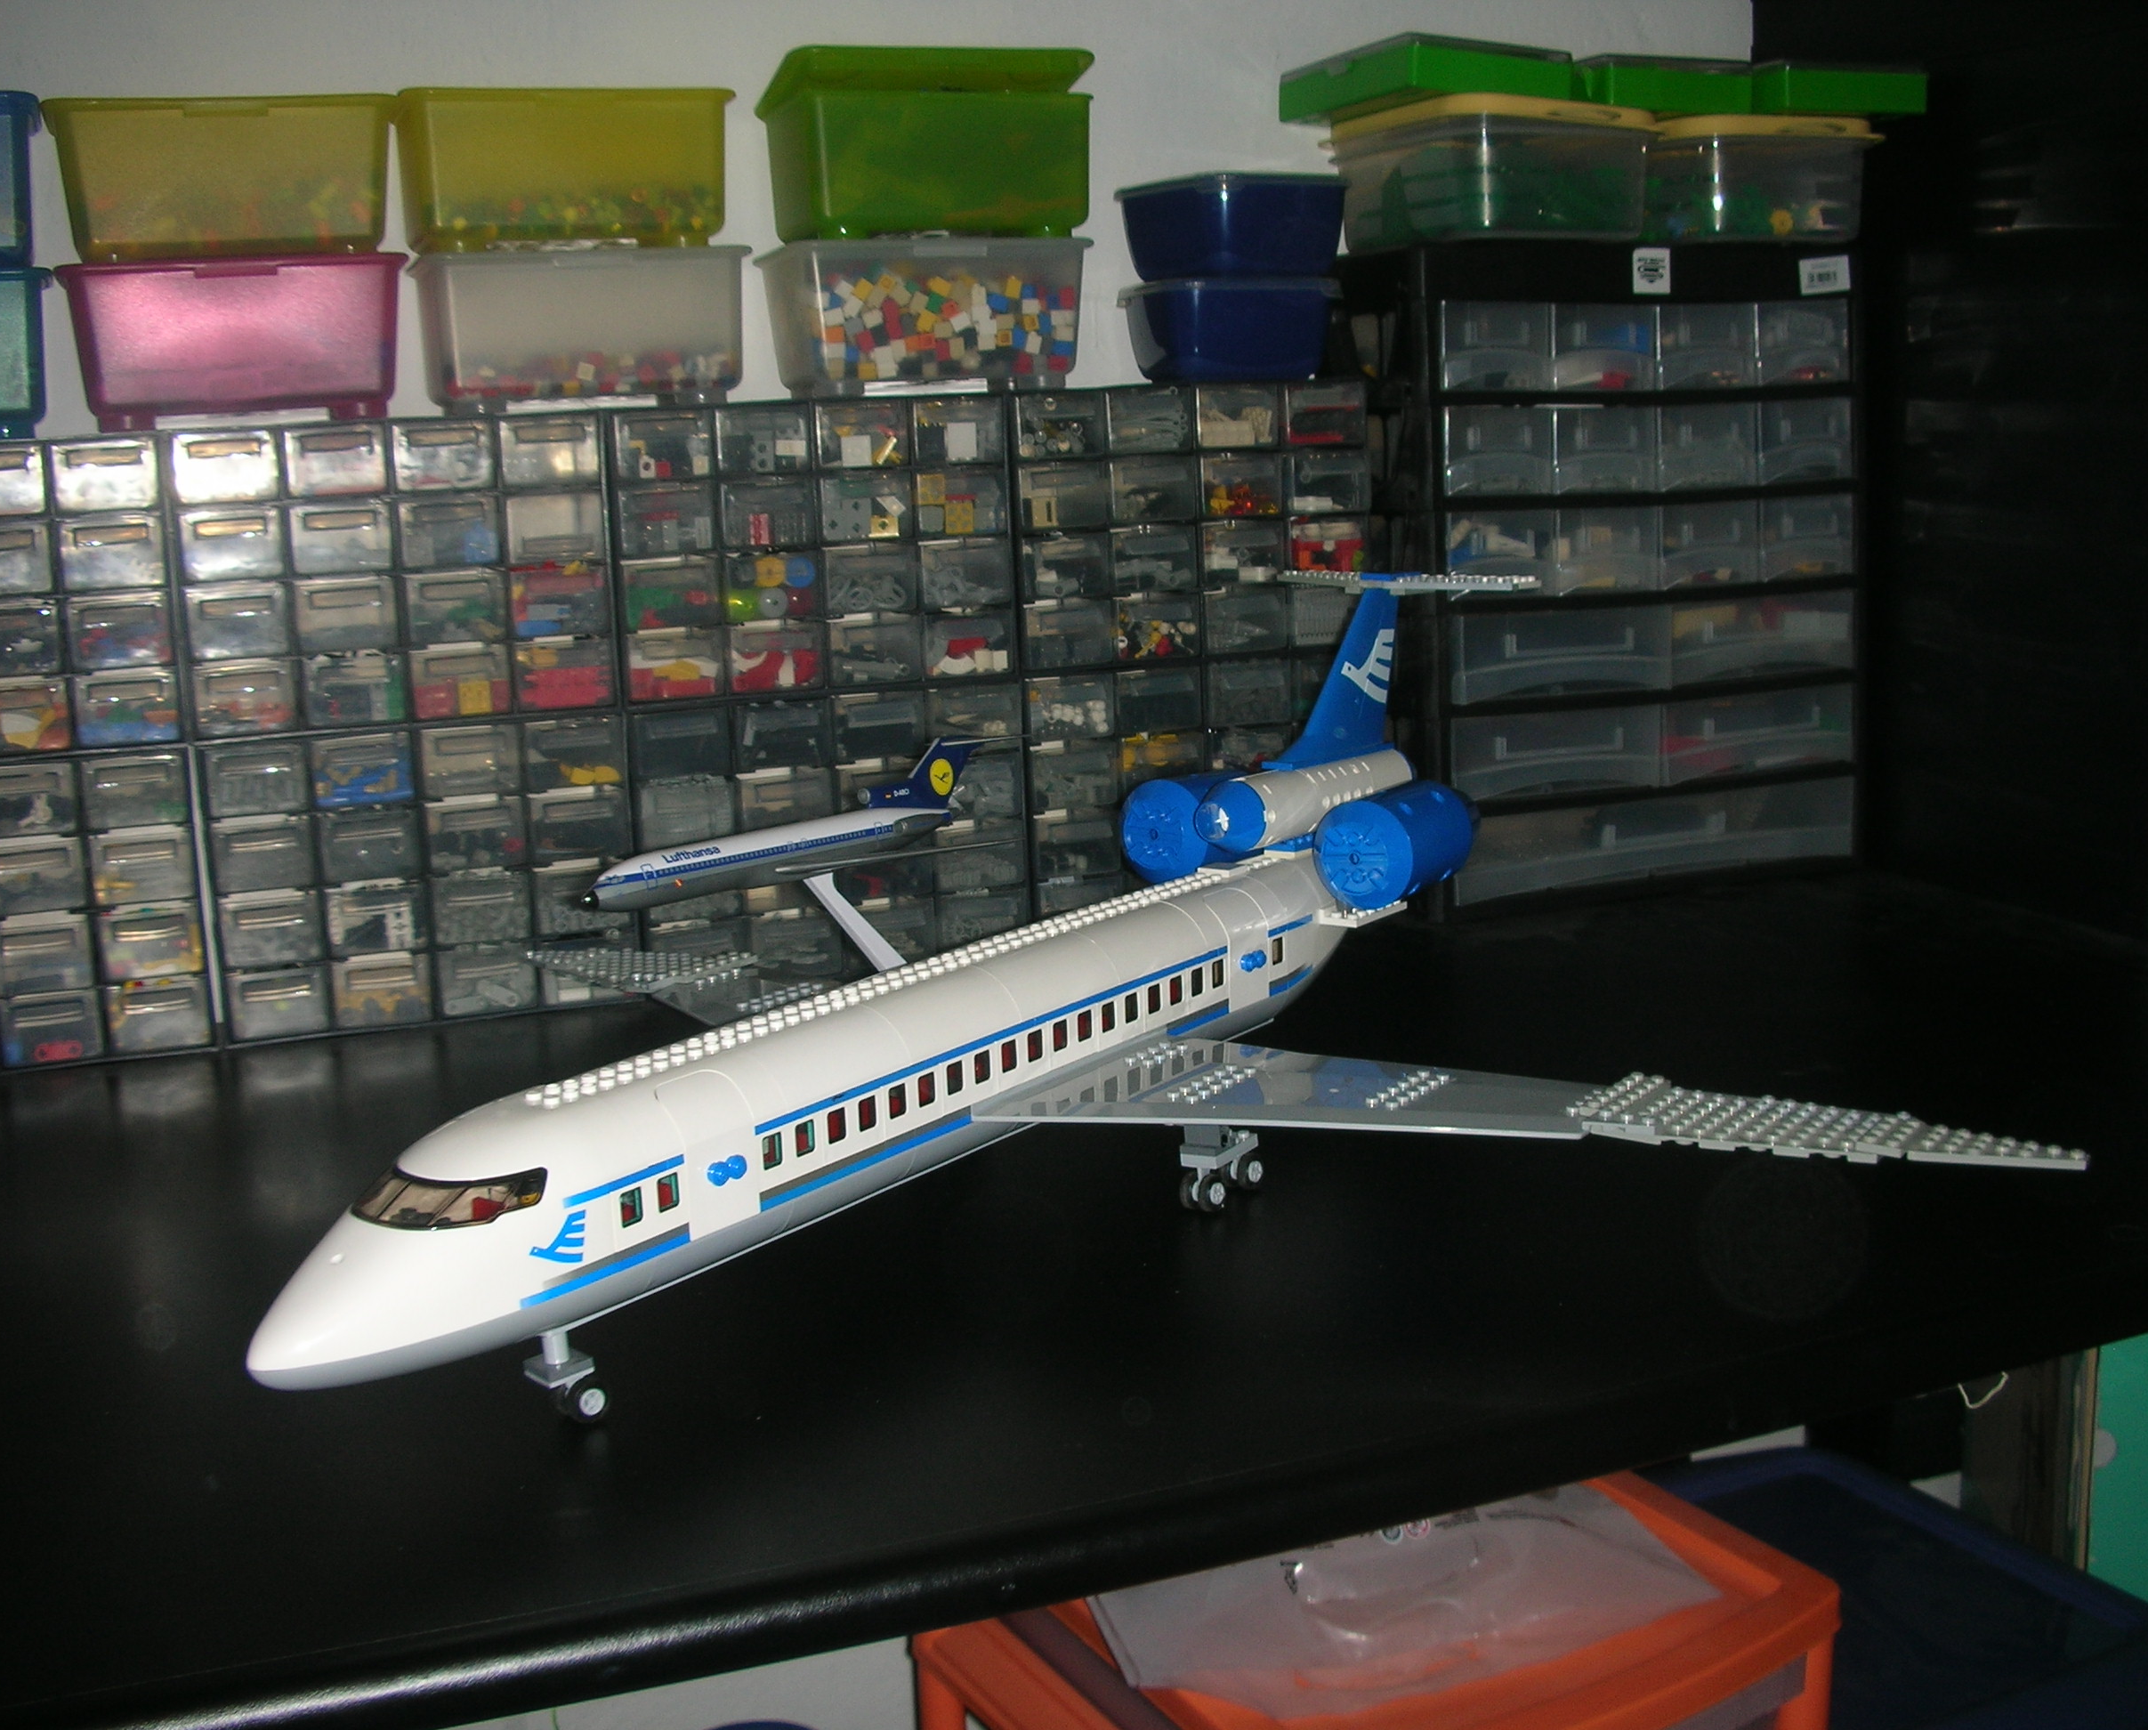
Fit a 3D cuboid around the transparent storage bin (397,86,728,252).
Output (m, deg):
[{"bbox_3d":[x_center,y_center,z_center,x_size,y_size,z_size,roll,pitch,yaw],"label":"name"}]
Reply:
[{"bbox_3d":[-0.279,-0.368,1.262,0.172,0.085,0.122,-6,12,-22],"label":"transparent storage bin"}]

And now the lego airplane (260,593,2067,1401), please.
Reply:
[{"bbox_3d":[-0.026,0.022,0.907,0.765,0.225,0.714,6,13,34],"label":"lego airplane"}]

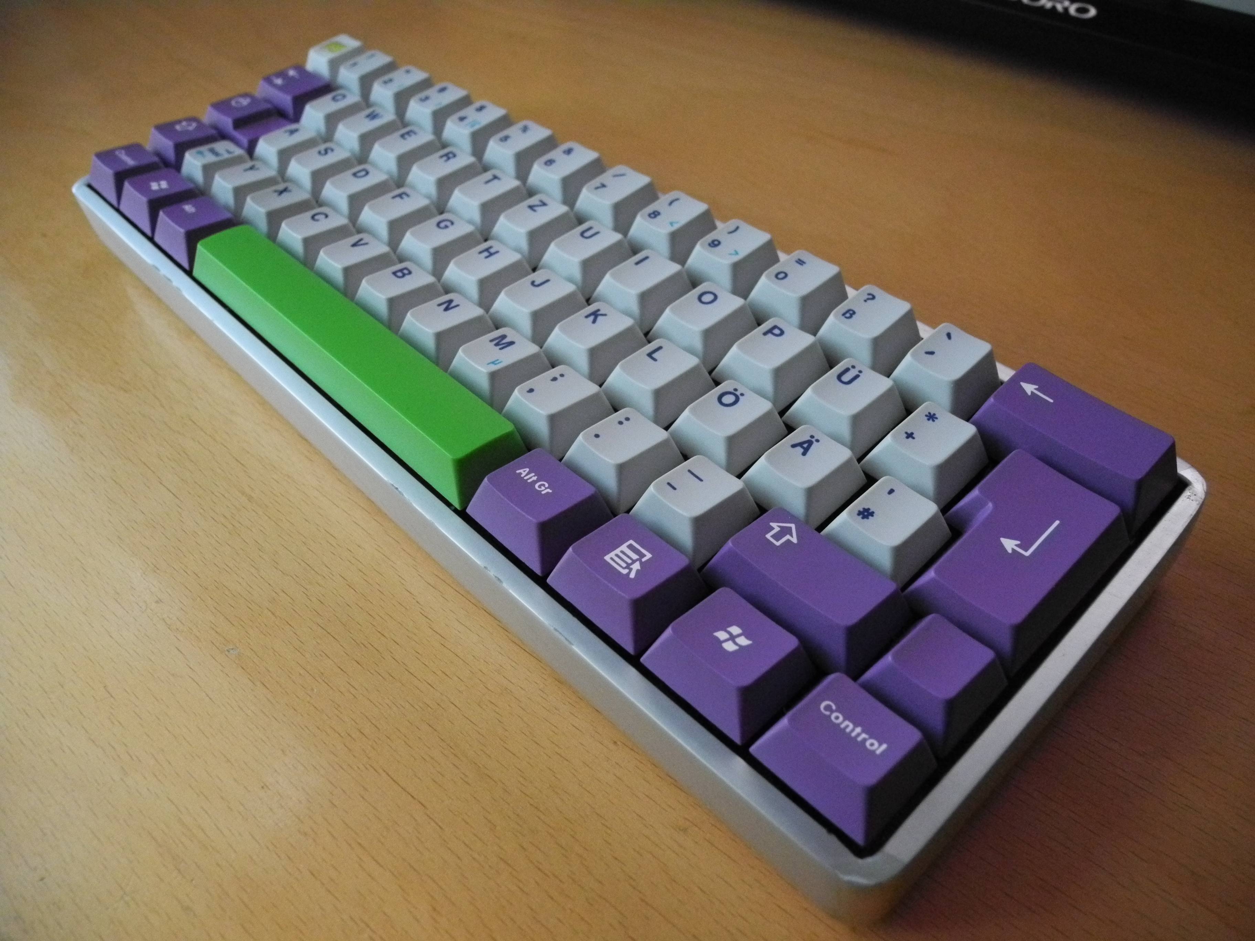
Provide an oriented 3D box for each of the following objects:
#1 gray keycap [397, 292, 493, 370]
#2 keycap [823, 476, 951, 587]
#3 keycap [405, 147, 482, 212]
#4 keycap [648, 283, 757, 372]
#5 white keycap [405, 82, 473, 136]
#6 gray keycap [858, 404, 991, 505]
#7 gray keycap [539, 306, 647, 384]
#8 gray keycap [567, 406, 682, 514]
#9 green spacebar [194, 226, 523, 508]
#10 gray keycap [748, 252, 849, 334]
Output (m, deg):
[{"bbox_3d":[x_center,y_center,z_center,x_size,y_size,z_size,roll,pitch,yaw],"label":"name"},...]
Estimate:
[{"bbox_3d":[-0.041,-0.032,0.225,0.018,0.009,0.018,-38,54,-24],"label":"gray keycap"},{"bbox_3d":[0.045,0.009,0.176,0.018,0.007,0.018,-38,54,-24],"label":"keycap"},{"bbox_3d":[-0.049,-0.078,0.269,0.018,0.008,0.018,-38,54,-24],"label":"keycap"},{"bbox_3d":[0.016,-0.032,0.217,0.018,0.008,0.018,-38,54,-24],"label":"keycap"},{"bbox_3d":[-0.054,-0.103,0.291,0.018,0.009,0.018,-38,54,-24],"label":"white keycap"},{"bbox_3d":[0.055,-0.004,0.186,0.018,0.008,0.018,-38,54,-24],"label":"gray keycap"},{"bbox_3d":[-0.007,-0.028,0.218,0.018,0.007,0.018,-38,54,-24],"label":"gray keycap"},{"bbox_3d":[-0.002,-0.004,0.194,0.018,0.009,0.018,-38,54,-24],"label":"gray keycap"},{"bbox_3d":[-0.065,-0.029,0.226,0.018,0.009,0.118,-38,54,-24],"label":"green spacebar"},{"bbox_3d":[0.036,-0.039,0.219,0.018,0.009,0.018,-38,54,-24],"label":"gray keycap"}]

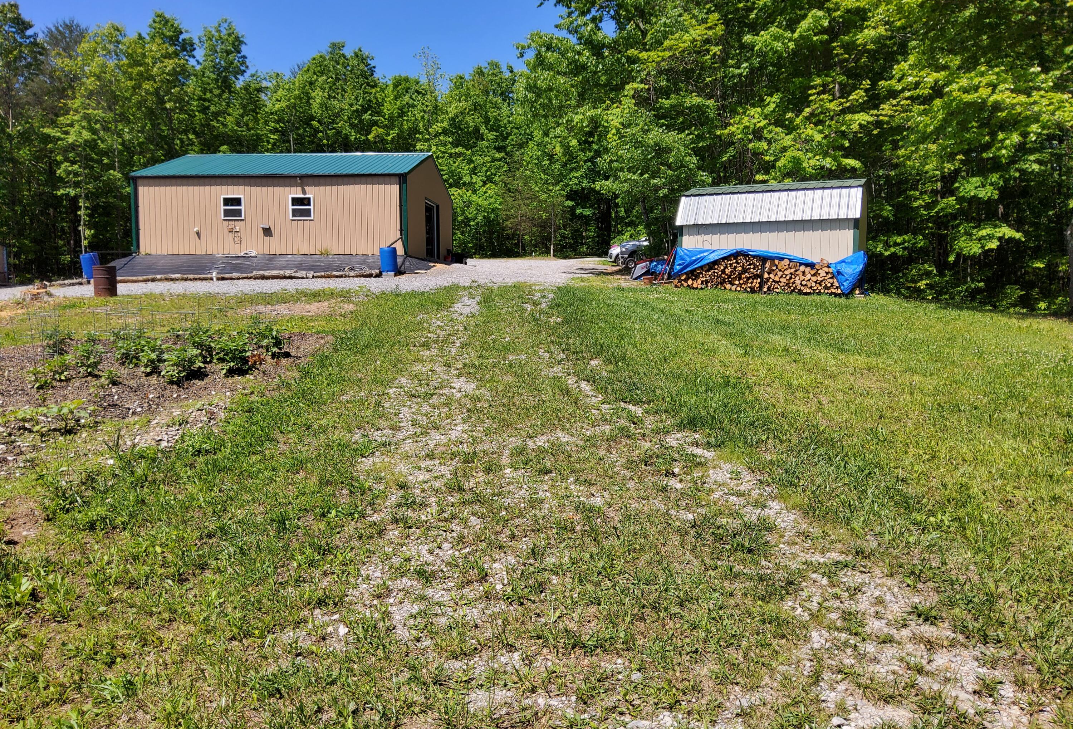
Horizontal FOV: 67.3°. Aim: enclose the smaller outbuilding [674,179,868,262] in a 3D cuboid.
[{"bbox_3d":[6.889,-3.699,23.543,4.950,3.080,2.850,3,6,27],"label":"smaller outbuilding"}]

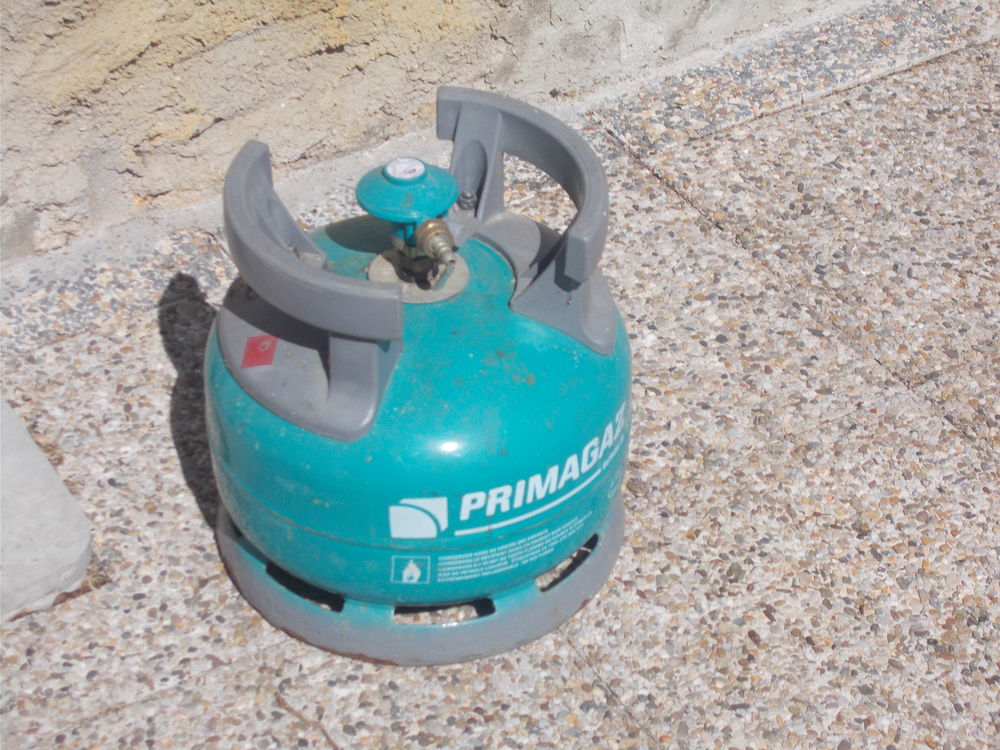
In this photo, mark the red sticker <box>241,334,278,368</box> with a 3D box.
[{"bbox_3d":[-0.163,-0.016,1.688,0.024,0.002,0.024,-6,56,27],"label":"red sticker"}]

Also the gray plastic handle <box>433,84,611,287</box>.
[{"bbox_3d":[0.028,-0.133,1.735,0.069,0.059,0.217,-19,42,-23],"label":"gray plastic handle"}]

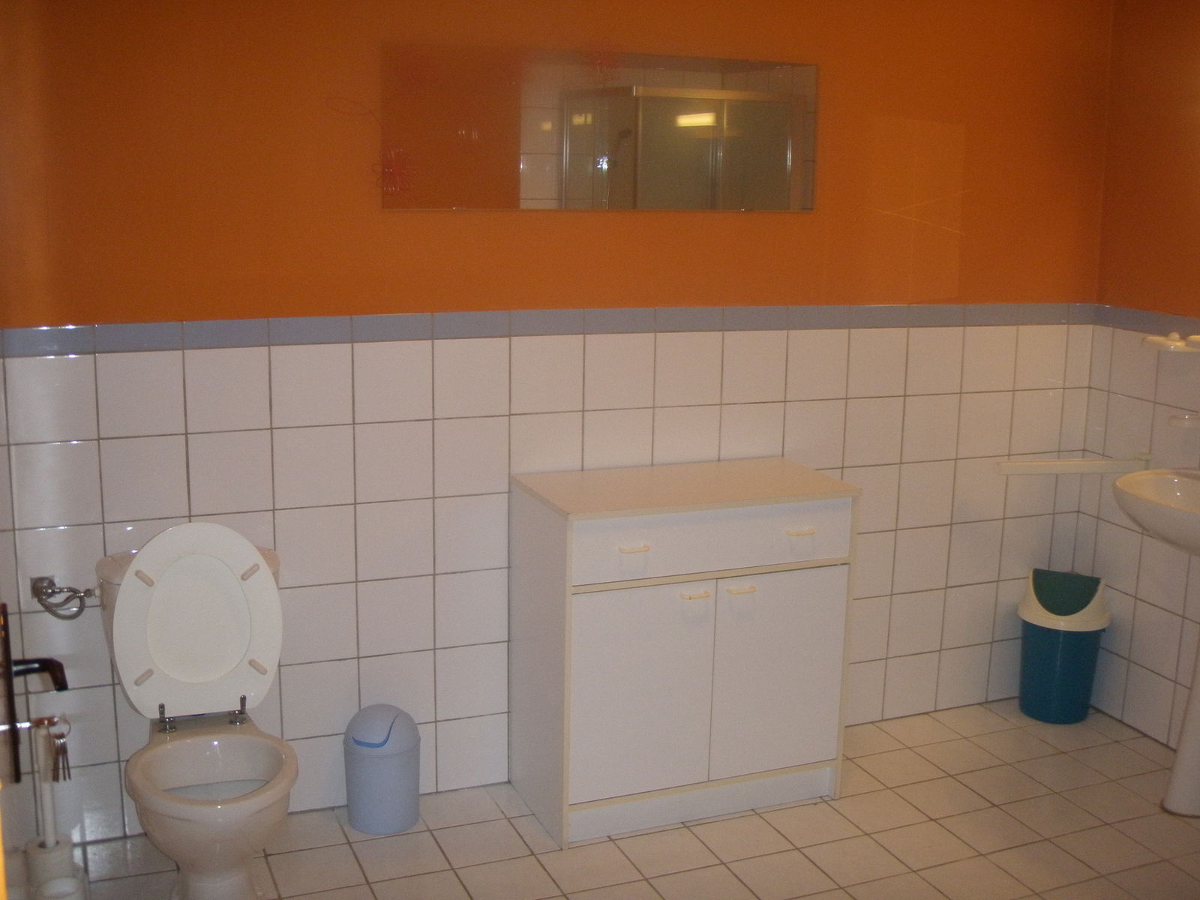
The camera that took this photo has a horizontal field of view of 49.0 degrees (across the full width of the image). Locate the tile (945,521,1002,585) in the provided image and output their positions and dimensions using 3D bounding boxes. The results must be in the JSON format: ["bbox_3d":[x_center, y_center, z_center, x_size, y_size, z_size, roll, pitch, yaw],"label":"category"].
[{"bbox_3d":[1.143,0.315,4.021,0.198,0.198,0.010,-4,12,-22],"label":"tile"}]

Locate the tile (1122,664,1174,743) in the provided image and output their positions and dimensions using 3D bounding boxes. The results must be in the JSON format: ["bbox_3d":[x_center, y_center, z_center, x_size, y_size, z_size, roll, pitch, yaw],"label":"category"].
[{"bbox_3d":[1.634,0.748,3.917,0.010,0.198,0.198,-4,13,-22],"label":"tile"}]

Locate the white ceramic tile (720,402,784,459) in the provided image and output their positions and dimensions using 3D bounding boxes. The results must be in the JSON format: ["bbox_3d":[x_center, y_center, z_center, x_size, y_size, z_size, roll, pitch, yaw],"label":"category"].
[{"bbox_3d":[0.419,-0.029,3.641,0.198,0.198,0.010,-4,12,-22],"label":"white ceramic tile"}]

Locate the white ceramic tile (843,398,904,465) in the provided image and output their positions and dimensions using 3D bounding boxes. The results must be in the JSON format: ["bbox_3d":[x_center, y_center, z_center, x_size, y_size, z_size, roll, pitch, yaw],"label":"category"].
[{"bbox_3d":[0.787,-0.051,3.787,0.198,0.198,0.010,-4,13,-22],"label":"white ceramic tile"}]

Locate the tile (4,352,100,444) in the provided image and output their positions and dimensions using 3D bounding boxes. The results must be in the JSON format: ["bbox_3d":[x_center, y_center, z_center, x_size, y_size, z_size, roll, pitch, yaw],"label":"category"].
[{"bbox_3d":[-1.217,-0.116,2.924,0.200,0.200,0.010,-4,12,-22],"label":"tile"}]

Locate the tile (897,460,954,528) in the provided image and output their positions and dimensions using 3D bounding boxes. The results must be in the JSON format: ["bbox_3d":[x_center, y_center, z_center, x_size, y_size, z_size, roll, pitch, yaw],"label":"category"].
[{"bbox_3d":[0.965,0.132,3.902,0.199,0.199,0.010,-4,12,-22],"label":"tile"}]

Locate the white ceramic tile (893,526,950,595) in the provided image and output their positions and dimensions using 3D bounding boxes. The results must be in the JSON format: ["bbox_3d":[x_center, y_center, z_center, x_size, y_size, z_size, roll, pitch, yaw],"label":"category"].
[{"bbox_3d":[0.963,0.327,3.945,0.198,0.198,0.010,-4,12,-22],"label":"white ceramic tile"}]

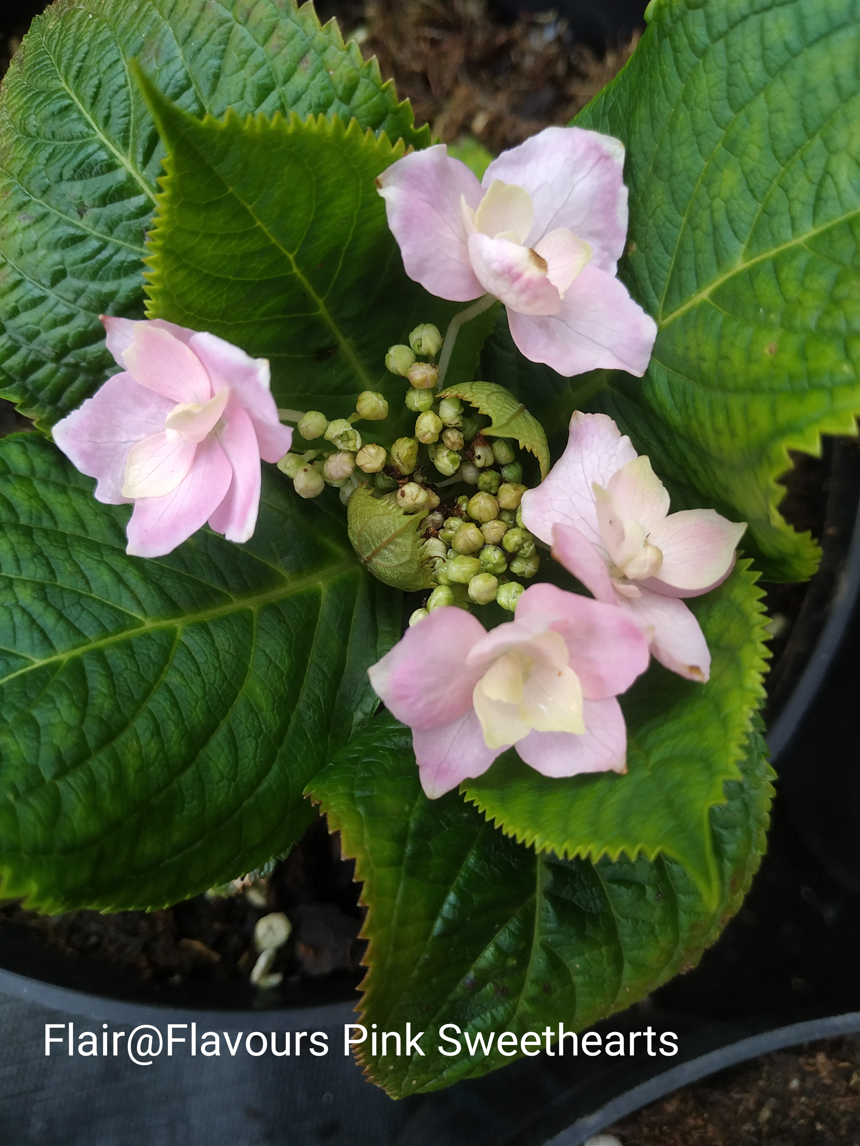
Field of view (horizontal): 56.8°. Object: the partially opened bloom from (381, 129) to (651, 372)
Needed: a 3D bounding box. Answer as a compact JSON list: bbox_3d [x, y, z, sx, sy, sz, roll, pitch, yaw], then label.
[{"bbox_3d":[0.017,-0.063,0.156,0.053,0.024,0.050,0,71,-12],"label":"partially opened bloom"}]

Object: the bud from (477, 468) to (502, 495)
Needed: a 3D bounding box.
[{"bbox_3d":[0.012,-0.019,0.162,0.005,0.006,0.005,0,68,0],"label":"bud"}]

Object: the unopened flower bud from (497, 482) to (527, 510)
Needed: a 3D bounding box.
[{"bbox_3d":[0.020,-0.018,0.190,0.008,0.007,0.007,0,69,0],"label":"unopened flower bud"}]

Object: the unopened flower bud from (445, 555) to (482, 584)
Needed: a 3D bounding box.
[{"bbox_3d":[0.007,-0.001,0.165,0.008,0.006,0.006,1,81,-3],"label":"unopened flower bud"}]

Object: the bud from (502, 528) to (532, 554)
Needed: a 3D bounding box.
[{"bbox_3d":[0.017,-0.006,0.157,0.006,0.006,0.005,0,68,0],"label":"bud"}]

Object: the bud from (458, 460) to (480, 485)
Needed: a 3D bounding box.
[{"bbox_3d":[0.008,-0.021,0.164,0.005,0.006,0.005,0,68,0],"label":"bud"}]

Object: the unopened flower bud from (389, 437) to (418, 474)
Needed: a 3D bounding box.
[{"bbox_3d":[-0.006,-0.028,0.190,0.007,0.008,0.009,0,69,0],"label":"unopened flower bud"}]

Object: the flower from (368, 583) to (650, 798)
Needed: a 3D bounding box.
[{"bbox_3d":[0.015,0.023,0.155,0.053,0.024,0.043,1,105,3],"label":"flower"}]

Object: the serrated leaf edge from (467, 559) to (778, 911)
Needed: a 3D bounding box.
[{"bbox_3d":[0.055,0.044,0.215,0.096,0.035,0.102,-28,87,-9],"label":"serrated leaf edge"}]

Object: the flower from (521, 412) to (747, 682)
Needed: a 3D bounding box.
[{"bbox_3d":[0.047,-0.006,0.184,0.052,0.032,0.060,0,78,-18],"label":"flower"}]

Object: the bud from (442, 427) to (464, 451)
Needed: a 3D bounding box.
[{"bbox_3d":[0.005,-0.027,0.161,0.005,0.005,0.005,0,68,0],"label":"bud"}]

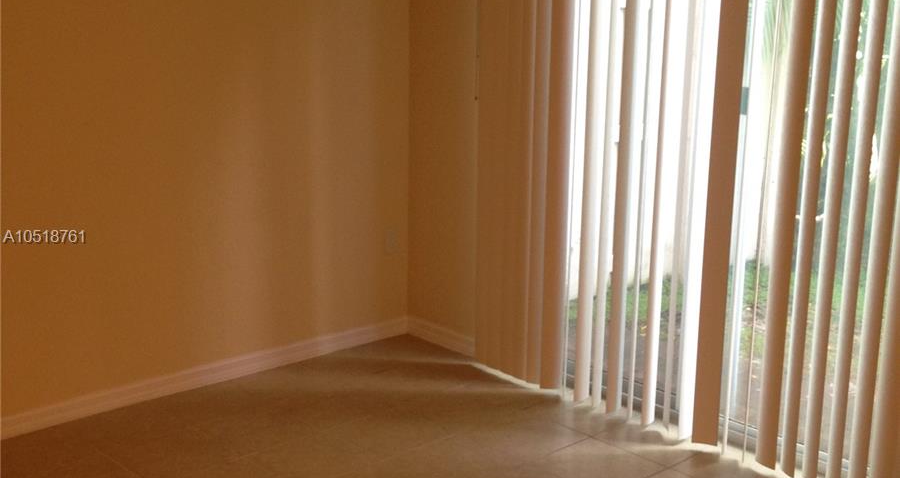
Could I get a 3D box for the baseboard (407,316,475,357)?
[{"bbox_3d":[-0.026,0.427,4.984,0.016,0.078,0.458,-11,17,-42],"label":"baseboard"}]

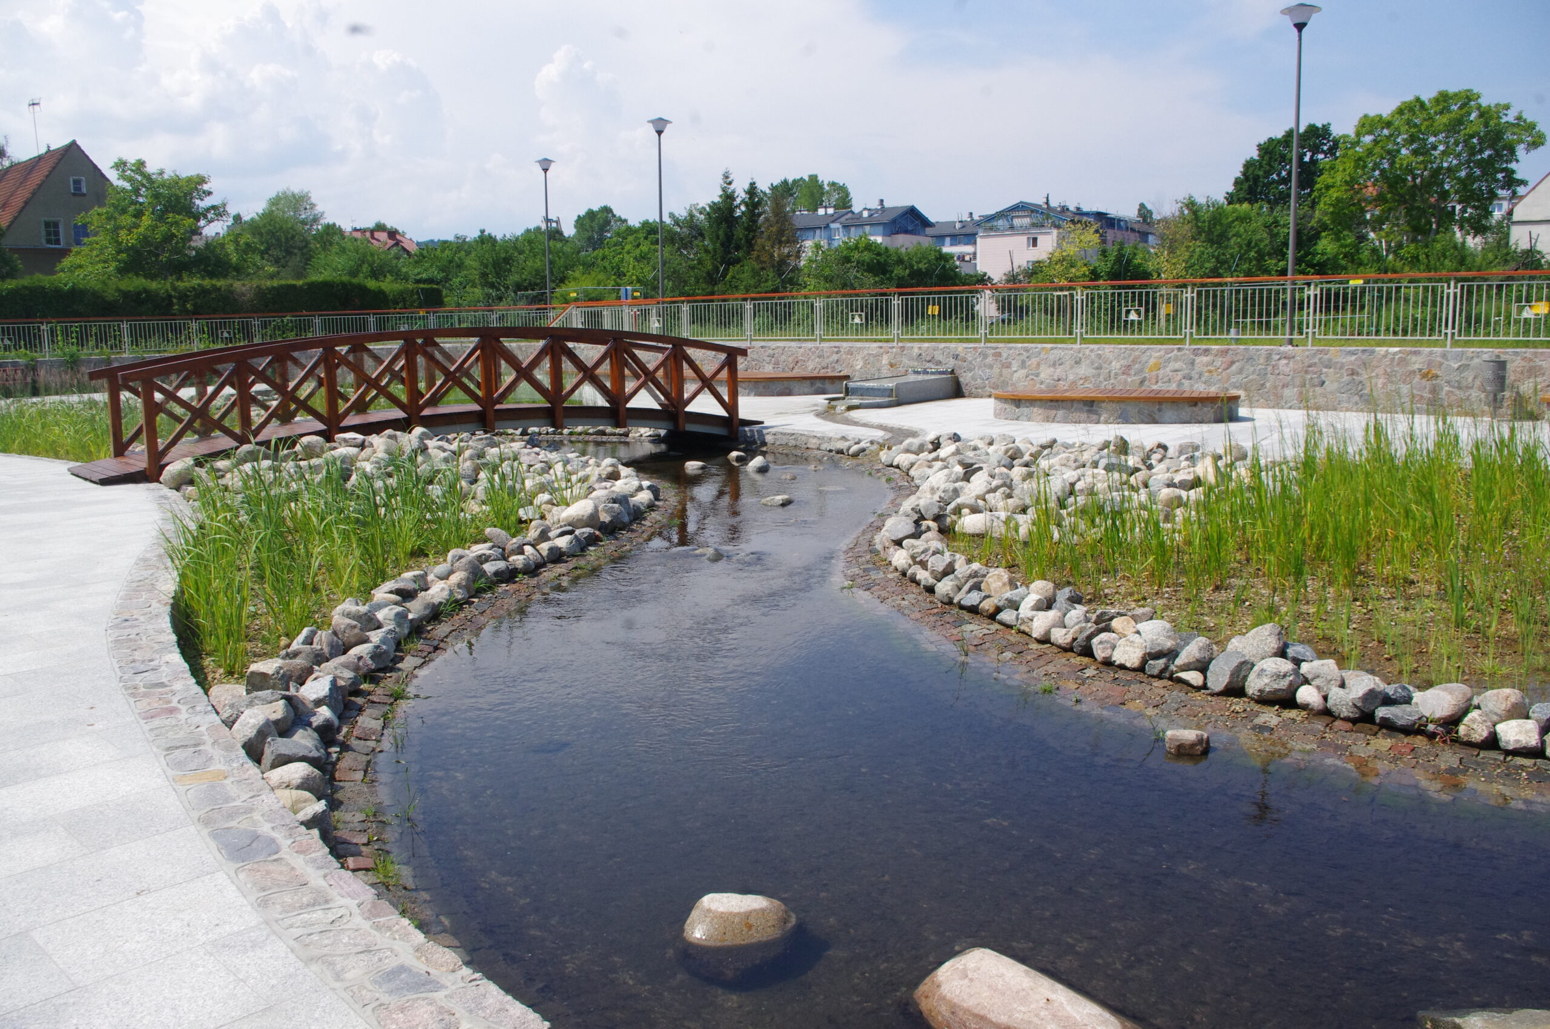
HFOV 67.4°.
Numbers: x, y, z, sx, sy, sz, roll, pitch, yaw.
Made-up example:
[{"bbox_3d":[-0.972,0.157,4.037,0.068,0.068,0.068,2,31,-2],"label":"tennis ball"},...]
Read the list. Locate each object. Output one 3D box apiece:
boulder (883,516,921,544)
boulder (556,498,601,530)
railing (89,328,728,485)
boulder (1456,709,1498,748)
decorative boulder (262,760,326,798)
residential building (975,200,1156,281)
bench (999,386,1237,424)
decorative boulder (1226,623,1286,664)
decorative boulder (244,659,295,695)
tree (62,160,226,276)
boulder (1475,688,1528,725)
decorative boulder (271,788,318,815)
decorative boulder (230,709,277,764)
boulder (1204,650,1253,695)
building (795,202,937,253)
[{"bbox_3d":[1.035,0.124,9.500,0.300,0.190,0.240,0,9,6],"label":"boulder"},{"bbox_3d":[-1.737,0.005,10.250,0.380,0.230,0.300,-2,9,-10],"label":"boulder"},{"bbox_3d":[-4.202,-1.668,15.371,9.030,1.600,1.880,-9,12,-40],"label":"railing"},{"bbox_3d":[2.980,0.910,4.930,0.165,0.150,0.160,5,10,32],"label":"boulder"},{"bbox_3d":[-1.725,0.958,4.166,0.210,0.150,0.175,-5,10,-23],"label":"decorative boulder"},{"bbox_3d":[36.200,-30.800,143.500,12.500,14.200,24.000,7,12,39],"label":"residential building"},{"bbox_3d":[5.300,-1.693,18.128,3.750,0.420,1.900,3,10,20],"label":"bench"},{"bbox_3d":[2.425,0.662,5.850,0.280,0.210,0.220,3,10,23],"label":"decorative boulder"},{"bbox_3d":[-2.255,0.733,5.184,0.215,0.170,0.190,-5,10,-24],"label":"decorative boulder"},{"bbox_3d":[-23.388,-9.754,43.000,6.400,7.000,6.200,-5,10,-28],"label":"tree"},{"bbox_3d":[3.200,0.855,5.110,0.225,0.165,0.200,5,11,33],"label":"boulder"},{"bbox_3d":[-1.692,1.015,4.080,0.190,0.130,0.160,-5,10,-23],"label":"decorative boulder"},{"bbox_3d":[-2.146,0.925,4.780,0.195,0.220,0.220,-5,10,-25],"label":"decorative boulder"},{"bbox_3d":[2.032,0.713,5.202,0.205,0.180,0.190,3,10,22],"label":"boulder"},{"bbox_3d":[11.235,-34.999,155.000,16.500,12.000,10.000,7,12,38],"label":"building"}]

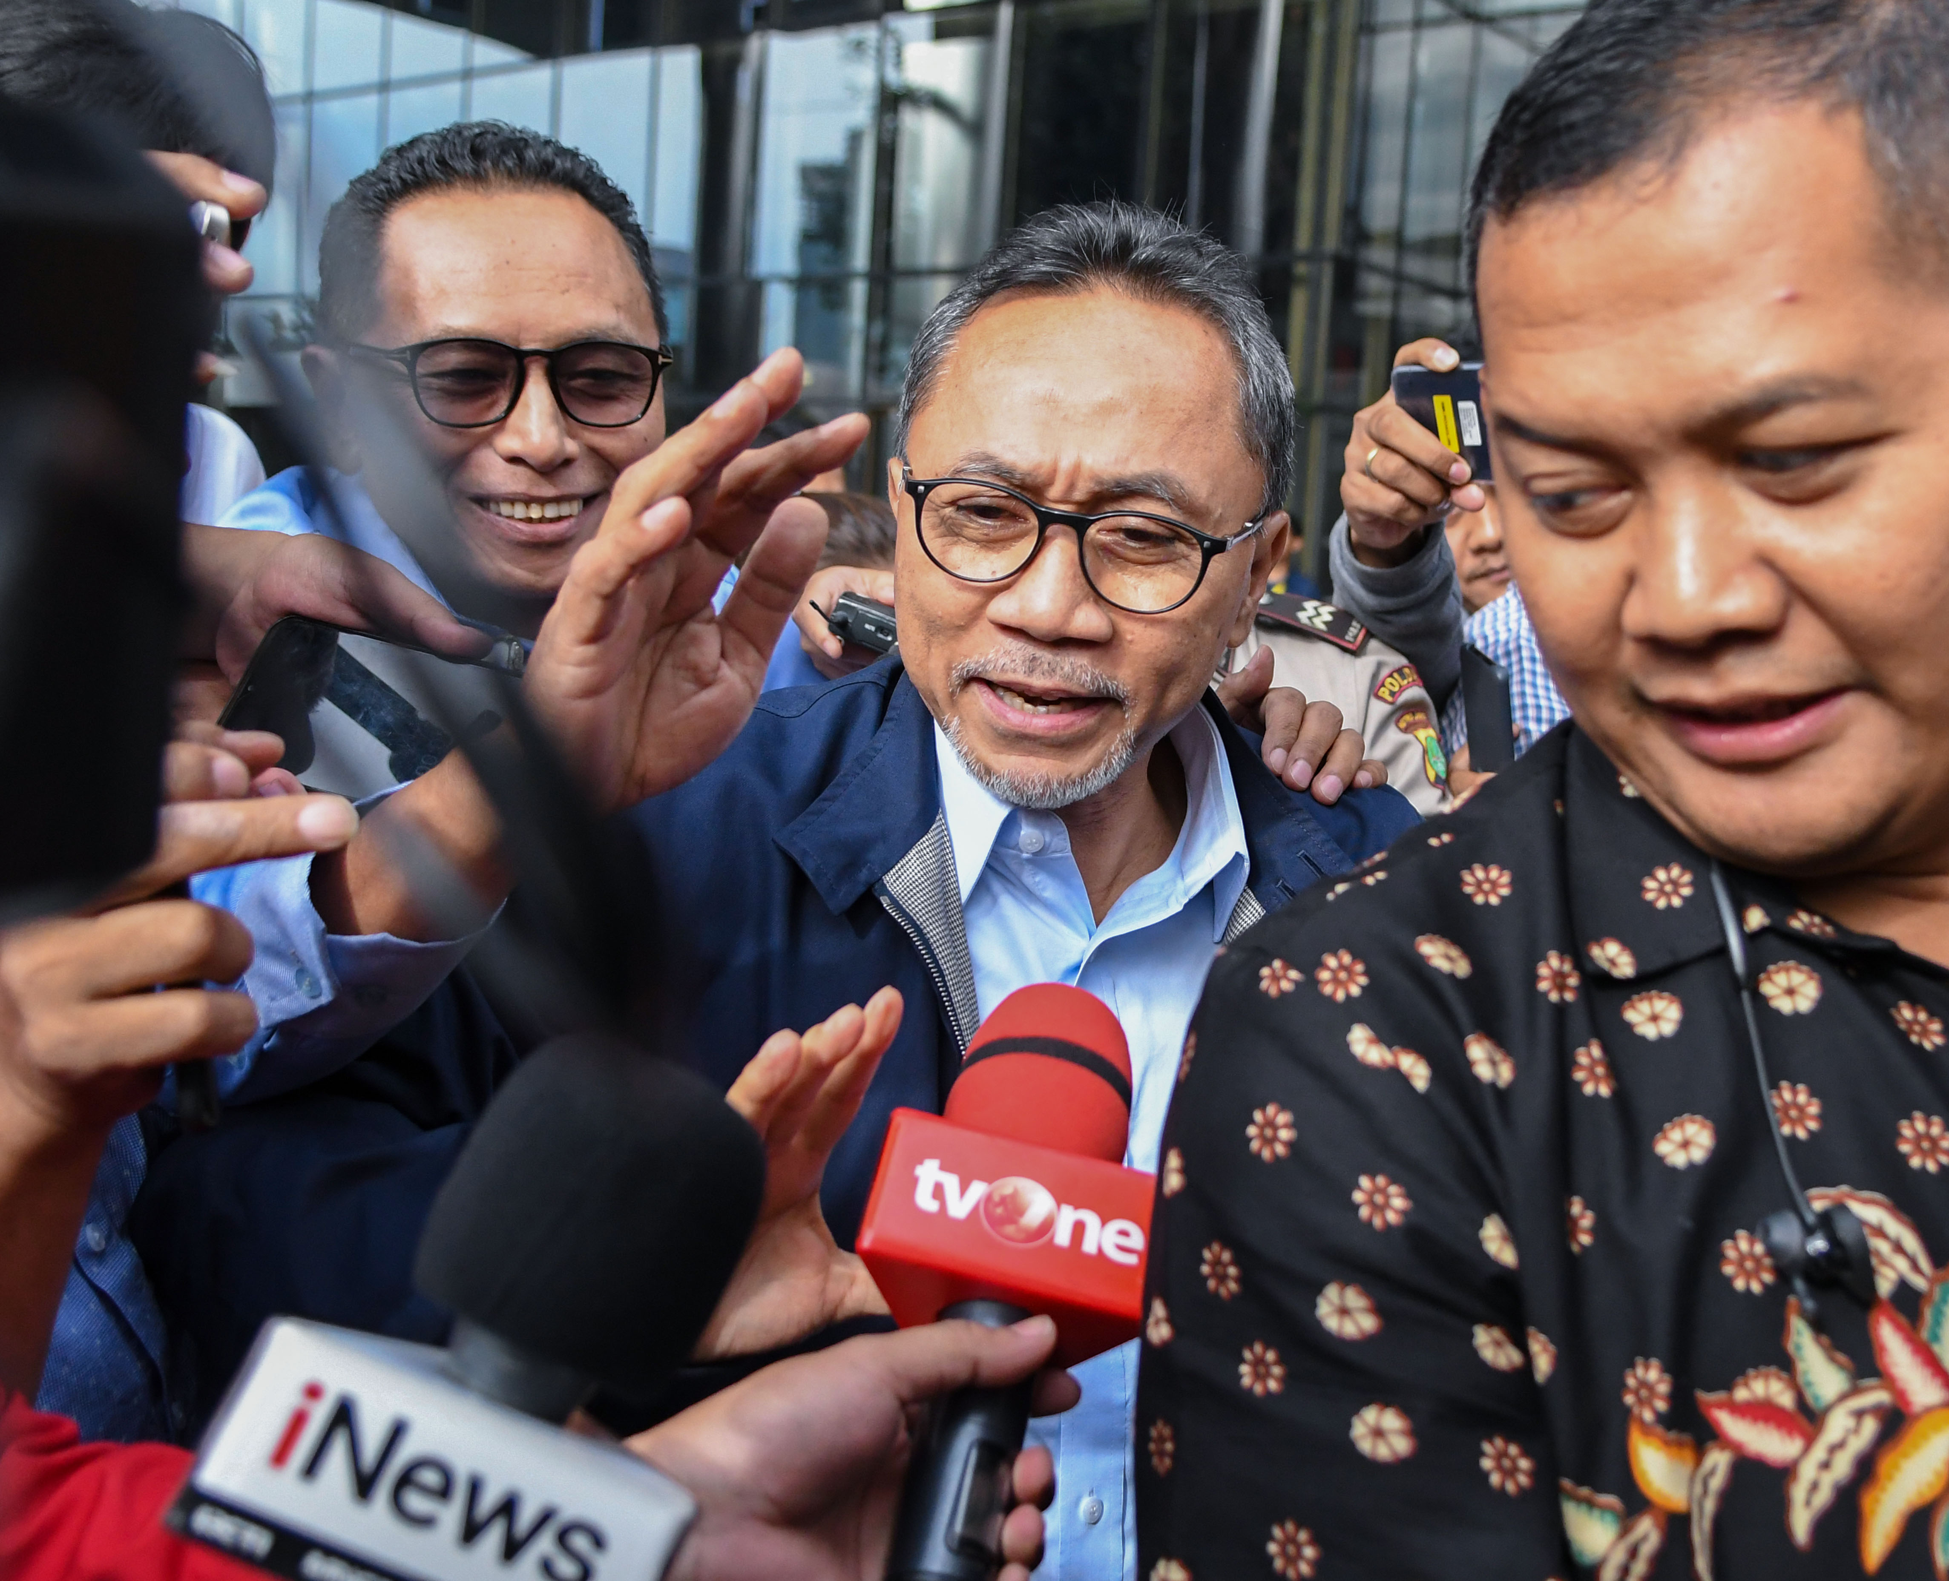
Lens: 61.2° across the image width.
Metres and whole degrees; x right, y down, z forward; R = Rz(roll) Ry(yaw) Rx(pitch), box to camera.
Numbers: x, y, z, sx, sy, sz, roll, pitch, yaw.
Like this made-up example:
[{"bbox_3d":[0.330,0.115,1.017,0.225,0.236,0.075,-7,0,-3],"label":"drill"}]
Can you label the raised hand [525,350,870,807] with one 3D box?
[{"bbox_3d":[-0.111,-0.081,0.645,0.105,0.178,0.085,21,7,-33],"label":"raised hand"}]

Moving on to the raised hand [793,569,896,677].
[{"bbox_3d":[-0.076,-0.103,1.060,0.085,0.090,0.090,4,4,6],"label":"raised hand"}]

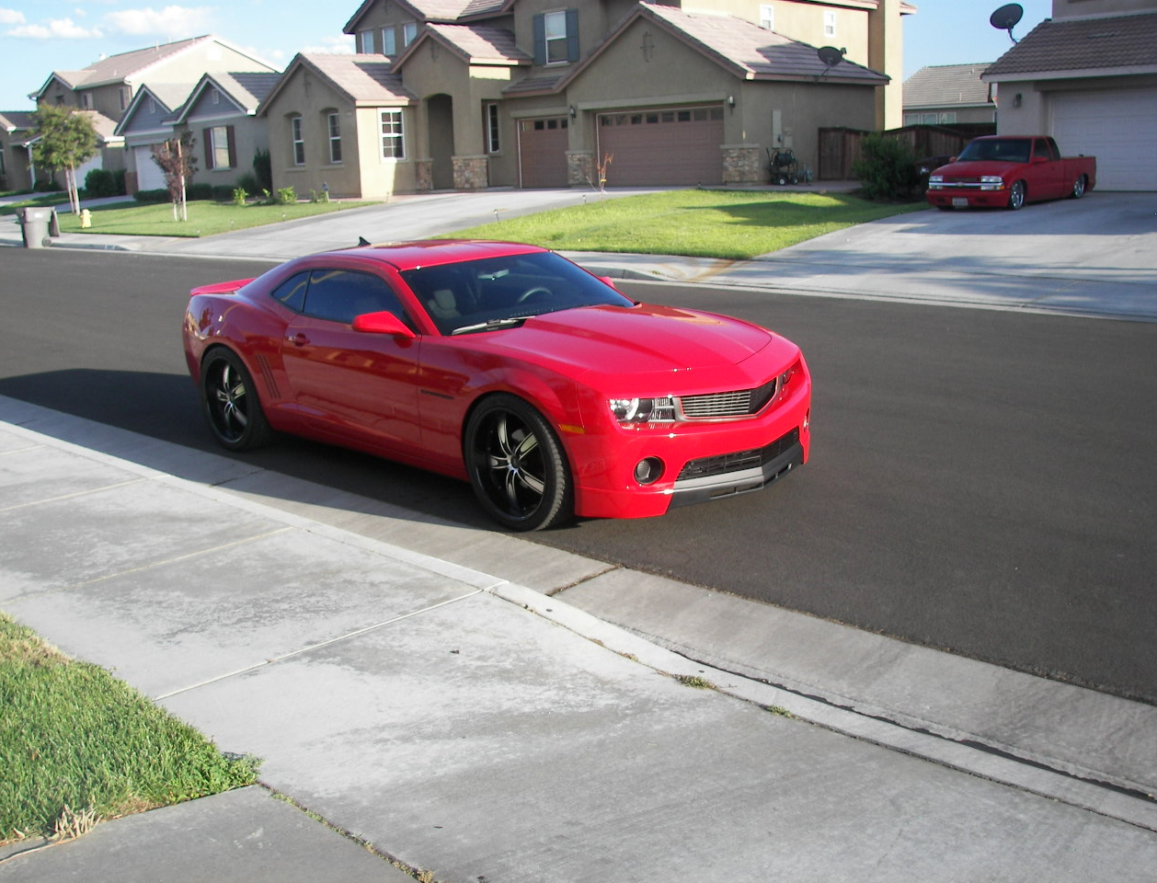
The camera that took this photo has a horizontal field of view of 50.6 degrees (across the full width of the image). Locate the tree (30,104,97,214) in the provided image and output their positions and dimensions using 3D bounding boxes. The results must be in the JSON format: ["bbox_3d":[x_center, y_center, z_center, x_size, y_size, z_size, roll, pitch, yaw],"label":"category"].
[{"bbox_3d":[-19.406,-10.651,46.200,2.322,4.061,2.322,-8,14,-23],"label":"tree"}]

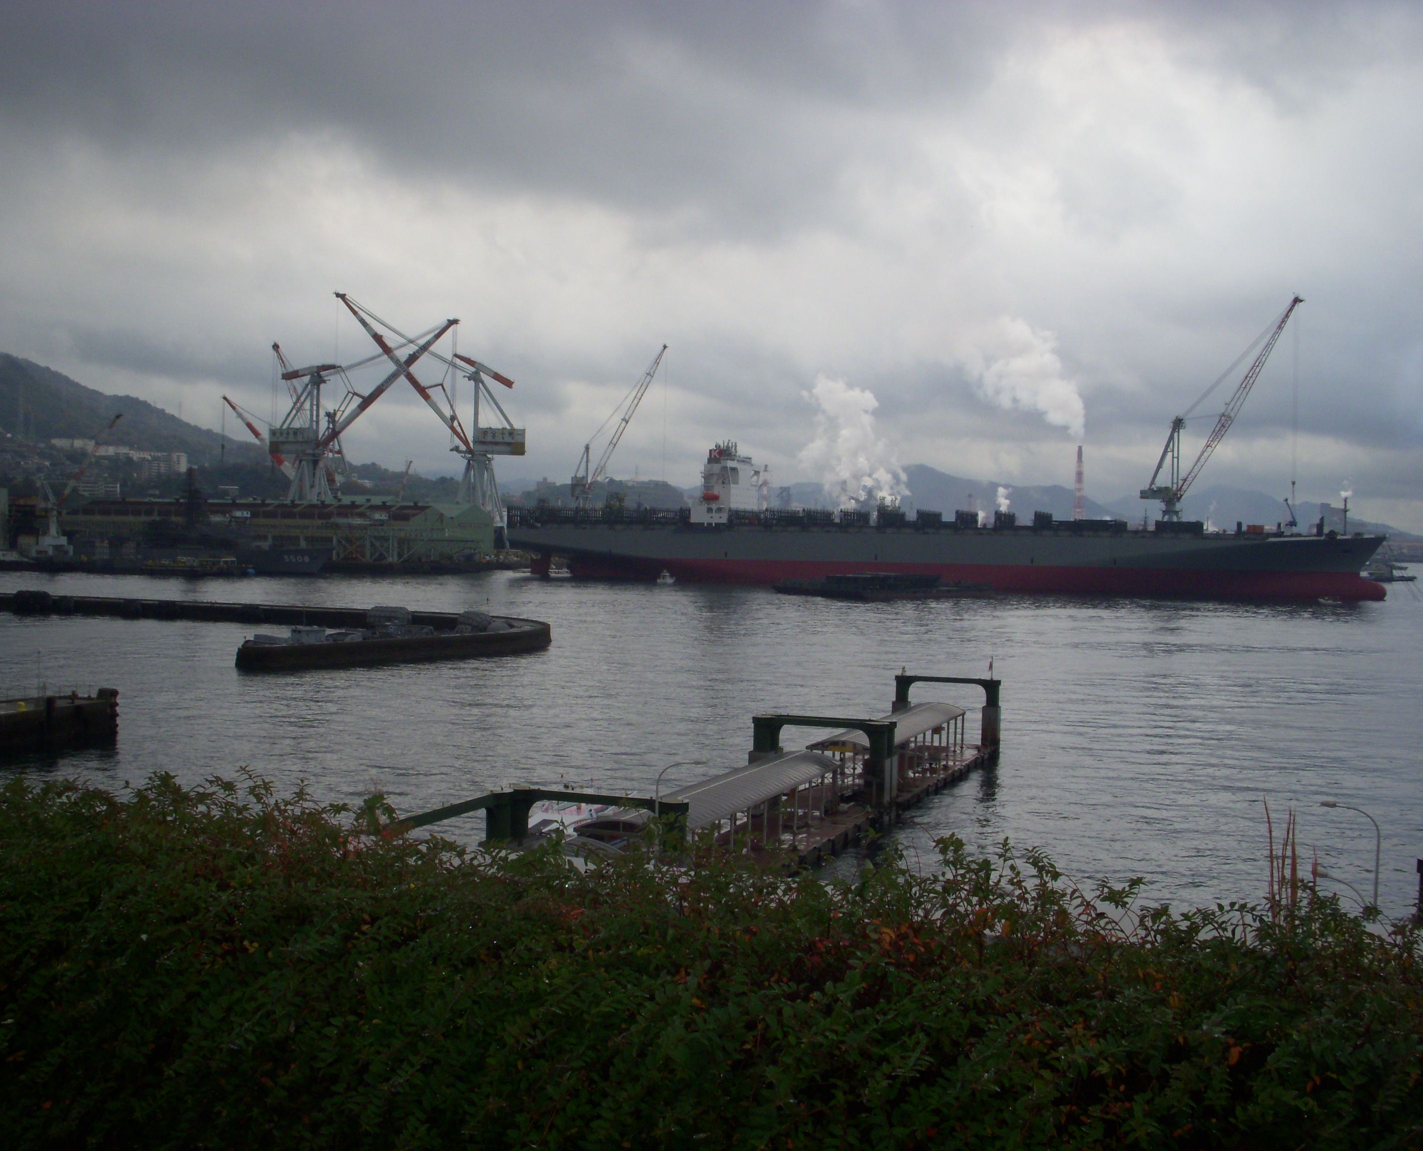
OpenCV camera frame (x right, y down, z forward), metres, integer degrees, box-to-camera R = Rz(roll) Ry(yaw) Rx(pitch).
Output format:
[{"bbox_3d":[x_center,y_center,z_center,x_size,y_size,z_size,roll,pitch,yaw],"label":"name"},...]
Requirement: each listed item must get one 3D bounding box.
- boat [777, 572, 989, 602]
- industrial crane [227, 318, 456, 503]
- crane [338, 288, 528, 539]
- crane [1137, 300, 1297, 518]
[{"bbox_3d":[53.140,3.140,528.890,50.000,8.000,42.000,0,2,-36],"label":"boat"},{"bbox_3d":[-171.480,-65.890,818.870,103.000,109.000,22.000,1,1,21],"label":"industrial crane"},{"bbox_3d":[-136.660,-71.230,815.130,92.000,125.000,22.000,1,1,-8],"label":"crane"},{"bbox_3d":[199.450,-54.480,660.760,60.500,105.500,13.000,1,1,17],"label":"crane"}]

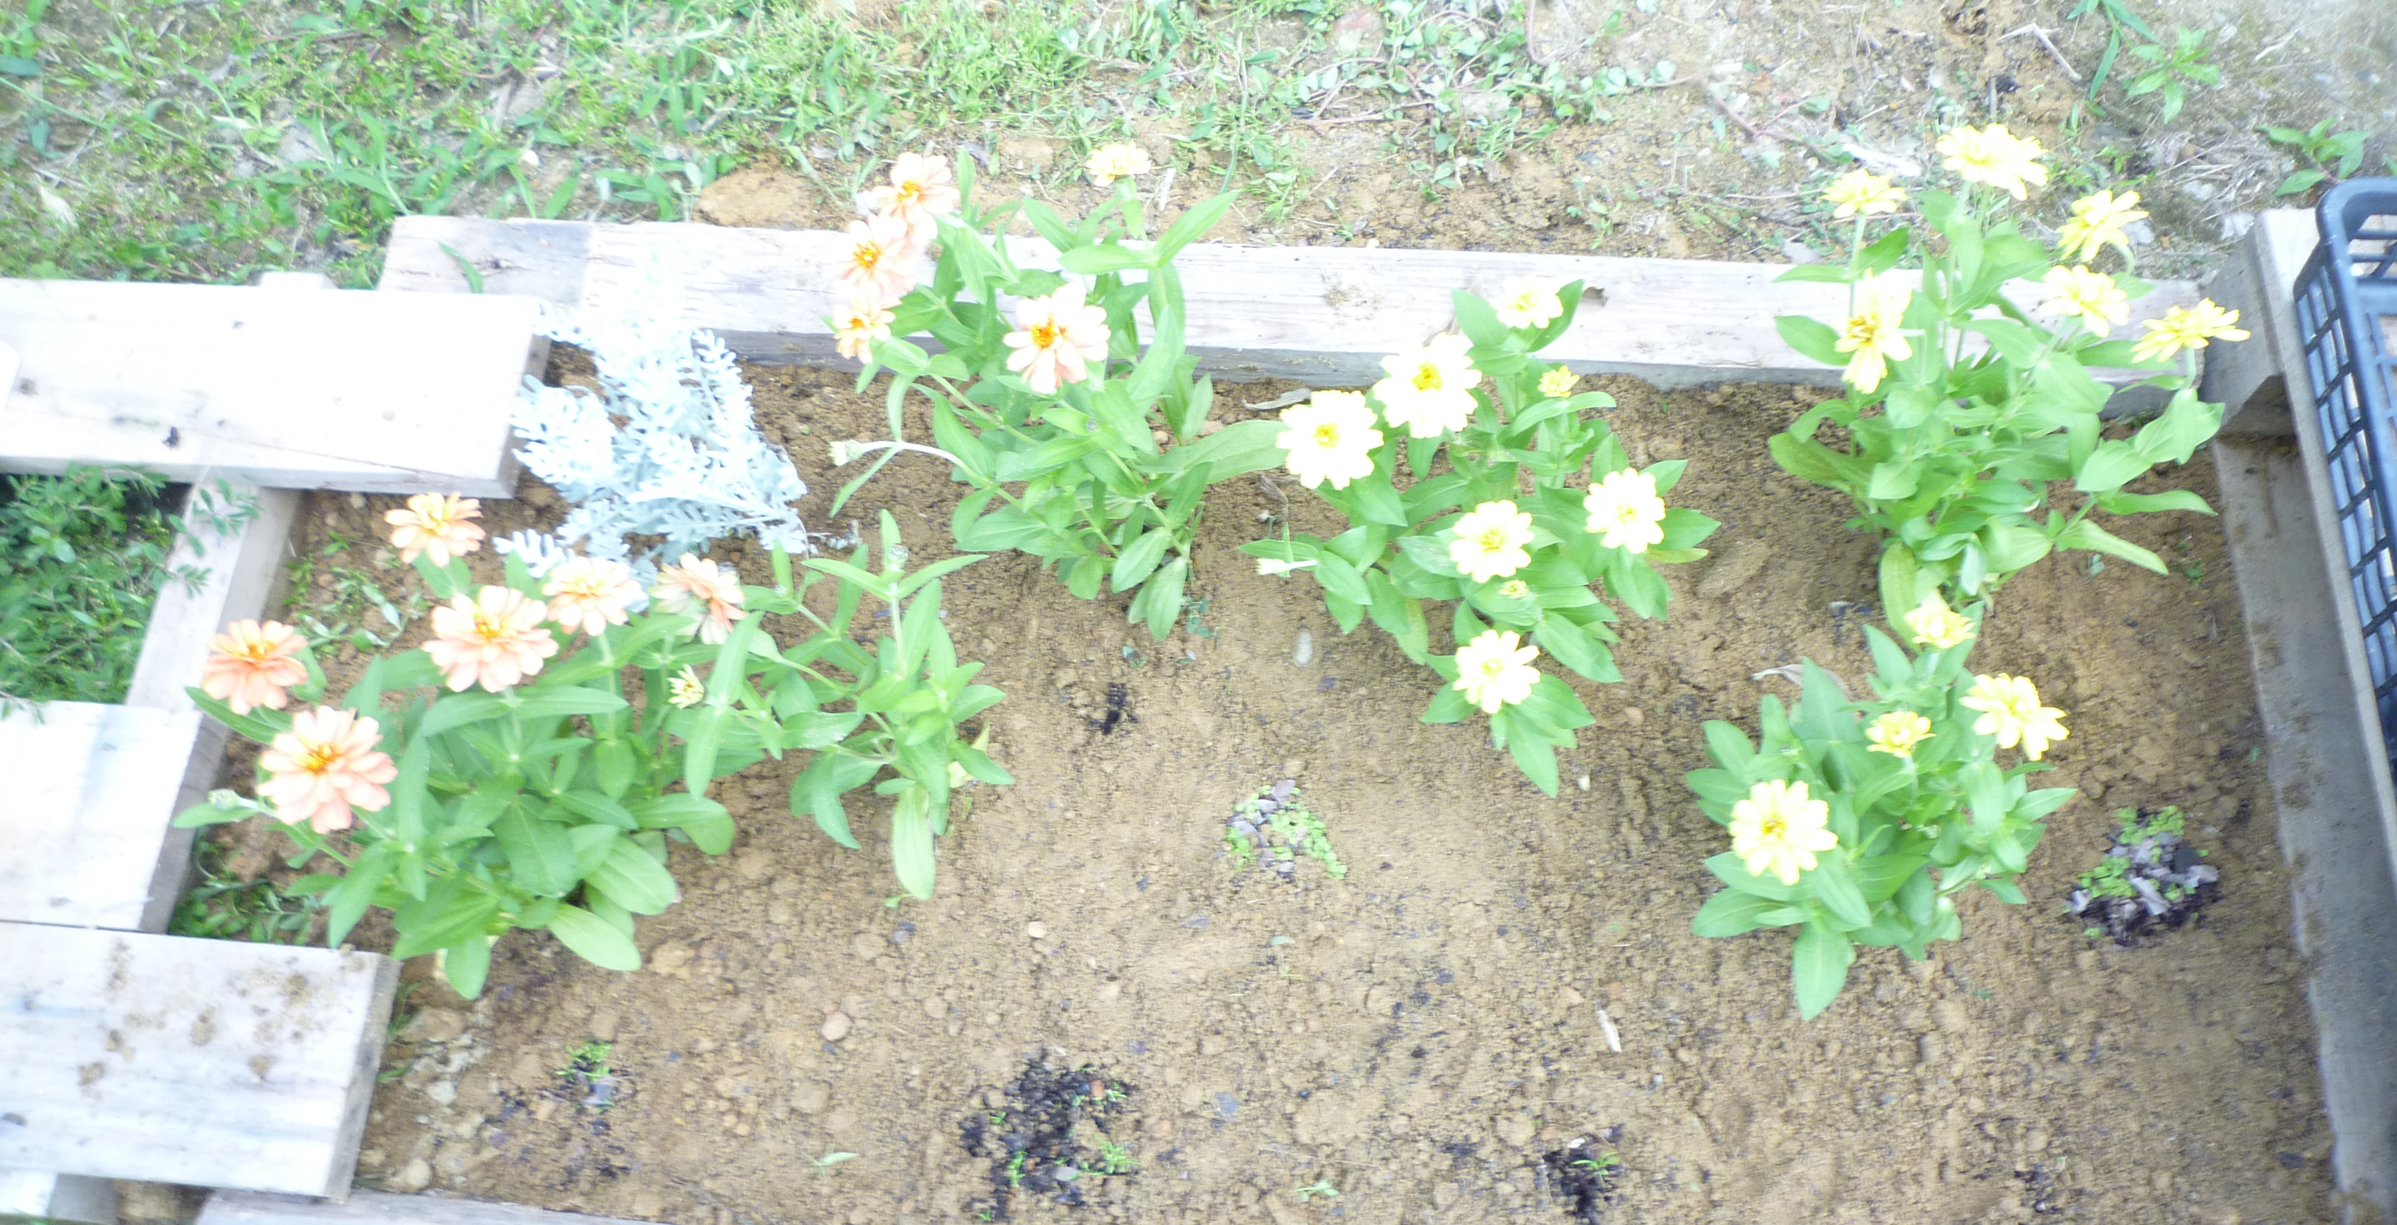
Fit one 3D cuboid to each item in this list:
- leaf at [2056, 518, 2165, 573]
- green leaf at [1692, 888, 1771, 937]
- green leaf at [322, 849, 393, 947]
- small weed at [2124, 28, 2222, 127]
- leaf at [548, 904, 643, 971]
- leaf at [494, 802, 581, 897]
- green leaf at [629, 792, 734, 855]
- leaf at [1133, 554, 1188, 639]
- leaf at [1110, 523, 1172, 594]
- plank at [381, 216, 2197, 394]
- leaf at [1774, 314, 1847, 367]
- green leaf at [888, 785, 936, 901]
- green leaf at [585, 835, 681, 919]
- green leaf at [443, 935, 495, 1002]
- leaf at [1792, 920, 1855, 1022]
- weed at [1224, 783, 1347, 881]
[{"bbox_3d":[0.554,-0.039,1.050,0.074,0.015,0.020,22,70,-4],"label":"leaf"},{"bbox_3d":[0.347,0.195,1.114,0.061,0.014,0.025,-25,66,20],"label":"green leaf"},{"bbox_3d":[-0.538,0.183,1.111,0.027,0.014,0.080,34,100,16],"label":"green leaf"},{"bbox_3d":[0.712,-0.393,1.268,0.066,0.030,0.085,0,67,4],"label":"small weed"},{"bbox_3d":[-0.375,0.204,1.073,0.062,0.015,0.030,28,71,-5],"label":"leaf"},{"bbox_3d":[-0.431,0.155,1.131,0.044,0.014,0.069,-17,98,-3],"label":"leaf"},{"bbox_3d":[-0.325,0.131,1.084,0.068,0.015,0.031,18,69,-7],"label":"green leaf"},{"bbox_3d":[-0.022,-0.011,1.259,0.028,0.014,0.066,20,103,12],"label":"leaf"},{"bbox_3d":[-0.042,-0.038,1.258,0.029,0.014,0.062,41,95,18],"label":"leaf"},{"bbox_3d":[0.035,-0.234,1.362,1.426,0.045,0.094,3,68,6],"label":"plank"},{"bbox_3d":[0.374,-0.166,1.054,0.026,0.015,0.056,-40,55,-12],"label":"leaf"},{"bbox_3d":[-0.198,0.159,1.201,0.029,0.014,0.082,-6,89,2],"label":"green leaf"},{"bbox_3d":[-0.350,0.165,1.074,0.065,0.015,0.038,33,73,2],"label":"green leaf"},{"bbox_3d":[-0.452,0.218,1.073,0.031,0.015,0.047,-2,92,4],"label":"green leaf"},{"bbox_3d":[0.356,0.206,1.000,0.033,0.015,0.059,7,88,7],"label":"leaf"},{"bbox_3d":[0.055,0.140,1.098,0.076,0.020,0.062,0,67,4],"label":"weed"}]

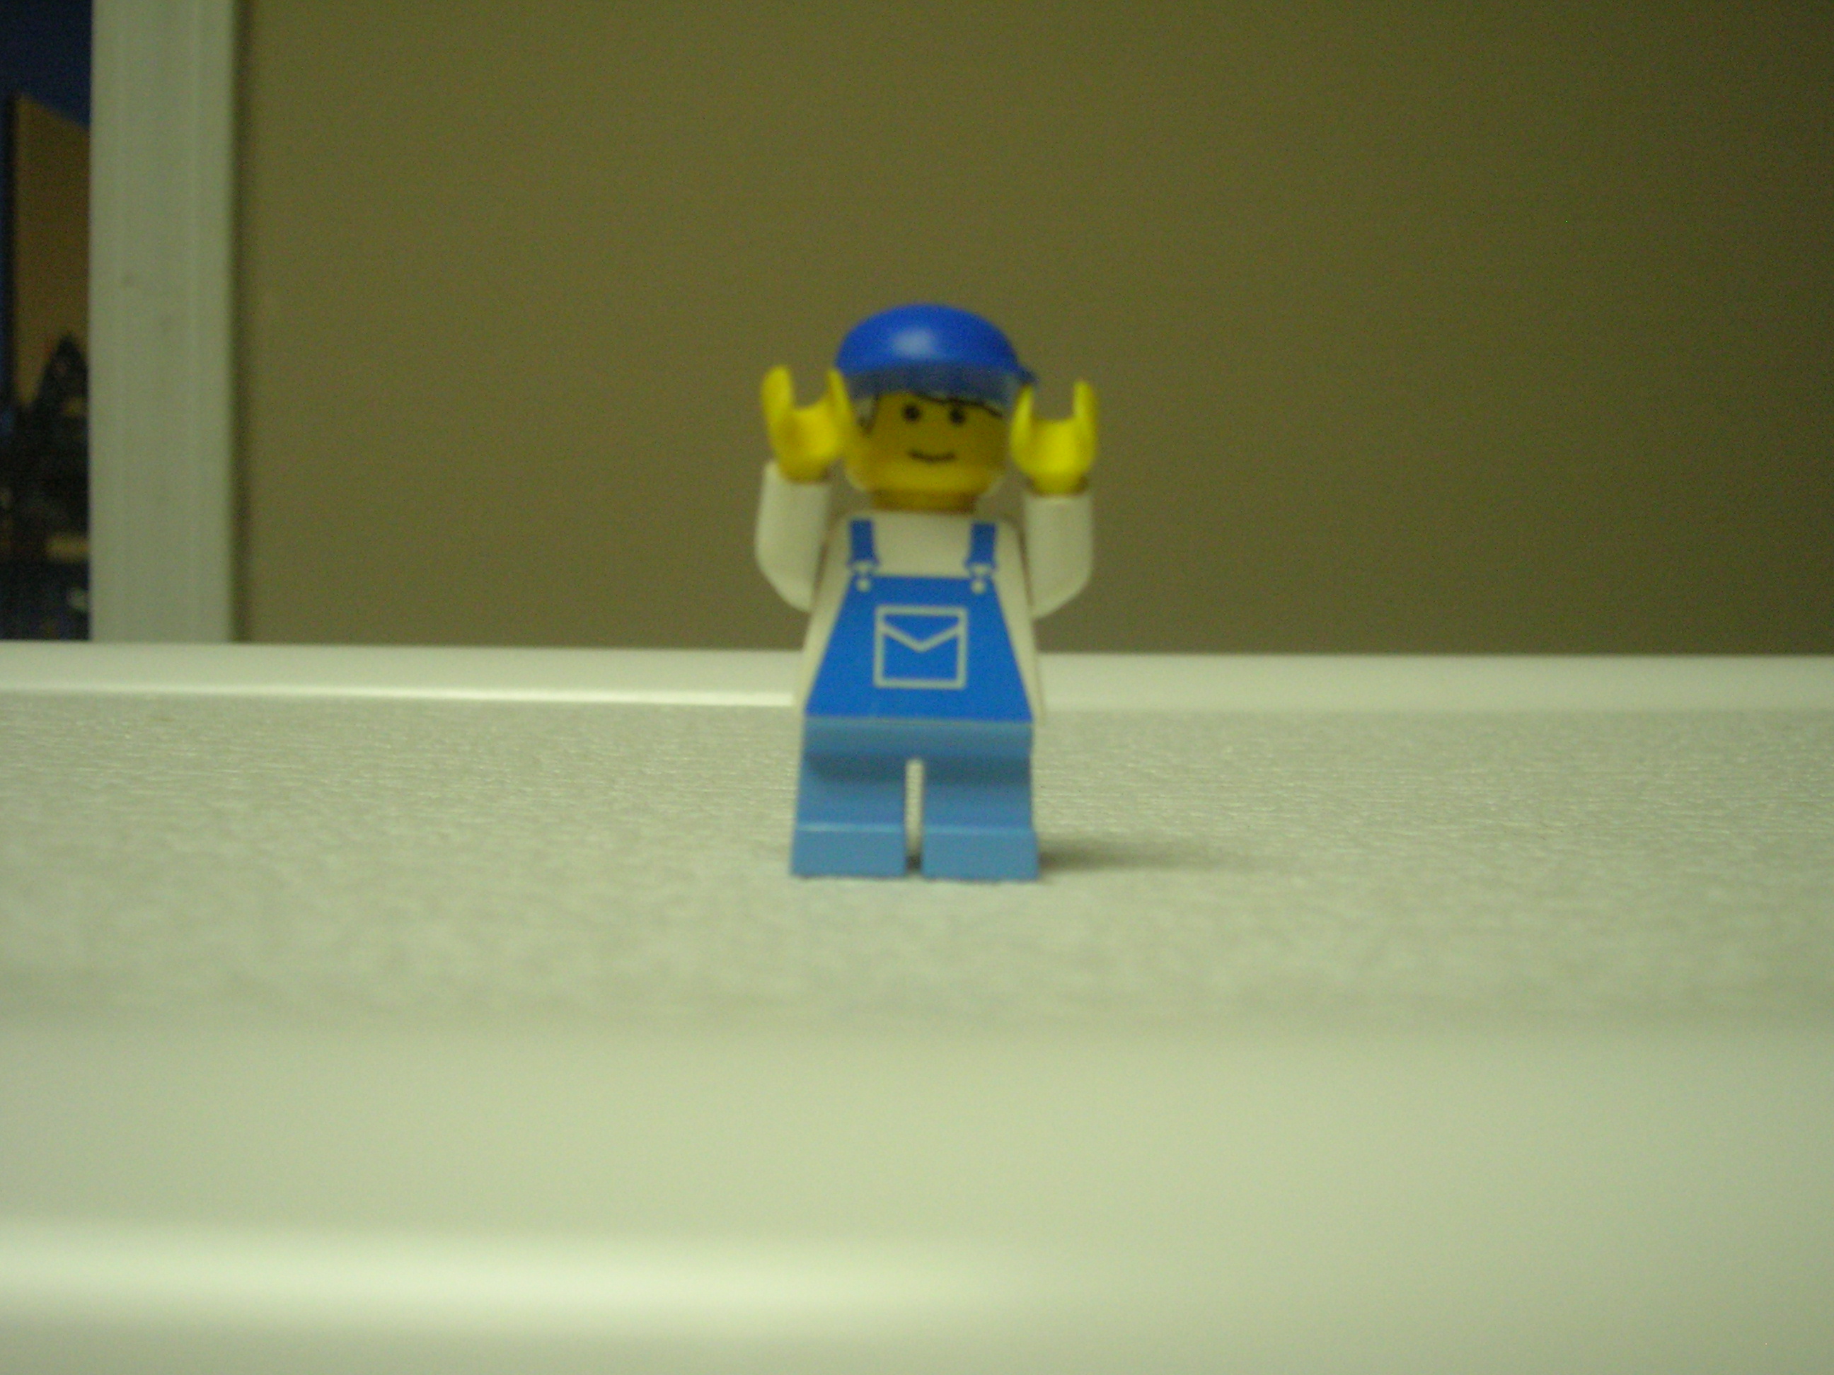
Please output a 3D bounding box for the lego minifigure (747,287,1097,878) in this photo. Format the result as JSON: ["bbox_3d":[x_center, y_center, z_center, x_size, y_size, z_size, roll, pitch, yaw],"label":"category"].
[{"bbox_3d":[0.001,-0.007,0.129,0.021,0.037,0.017,1,1,0],"label":"lego minifigure"}]

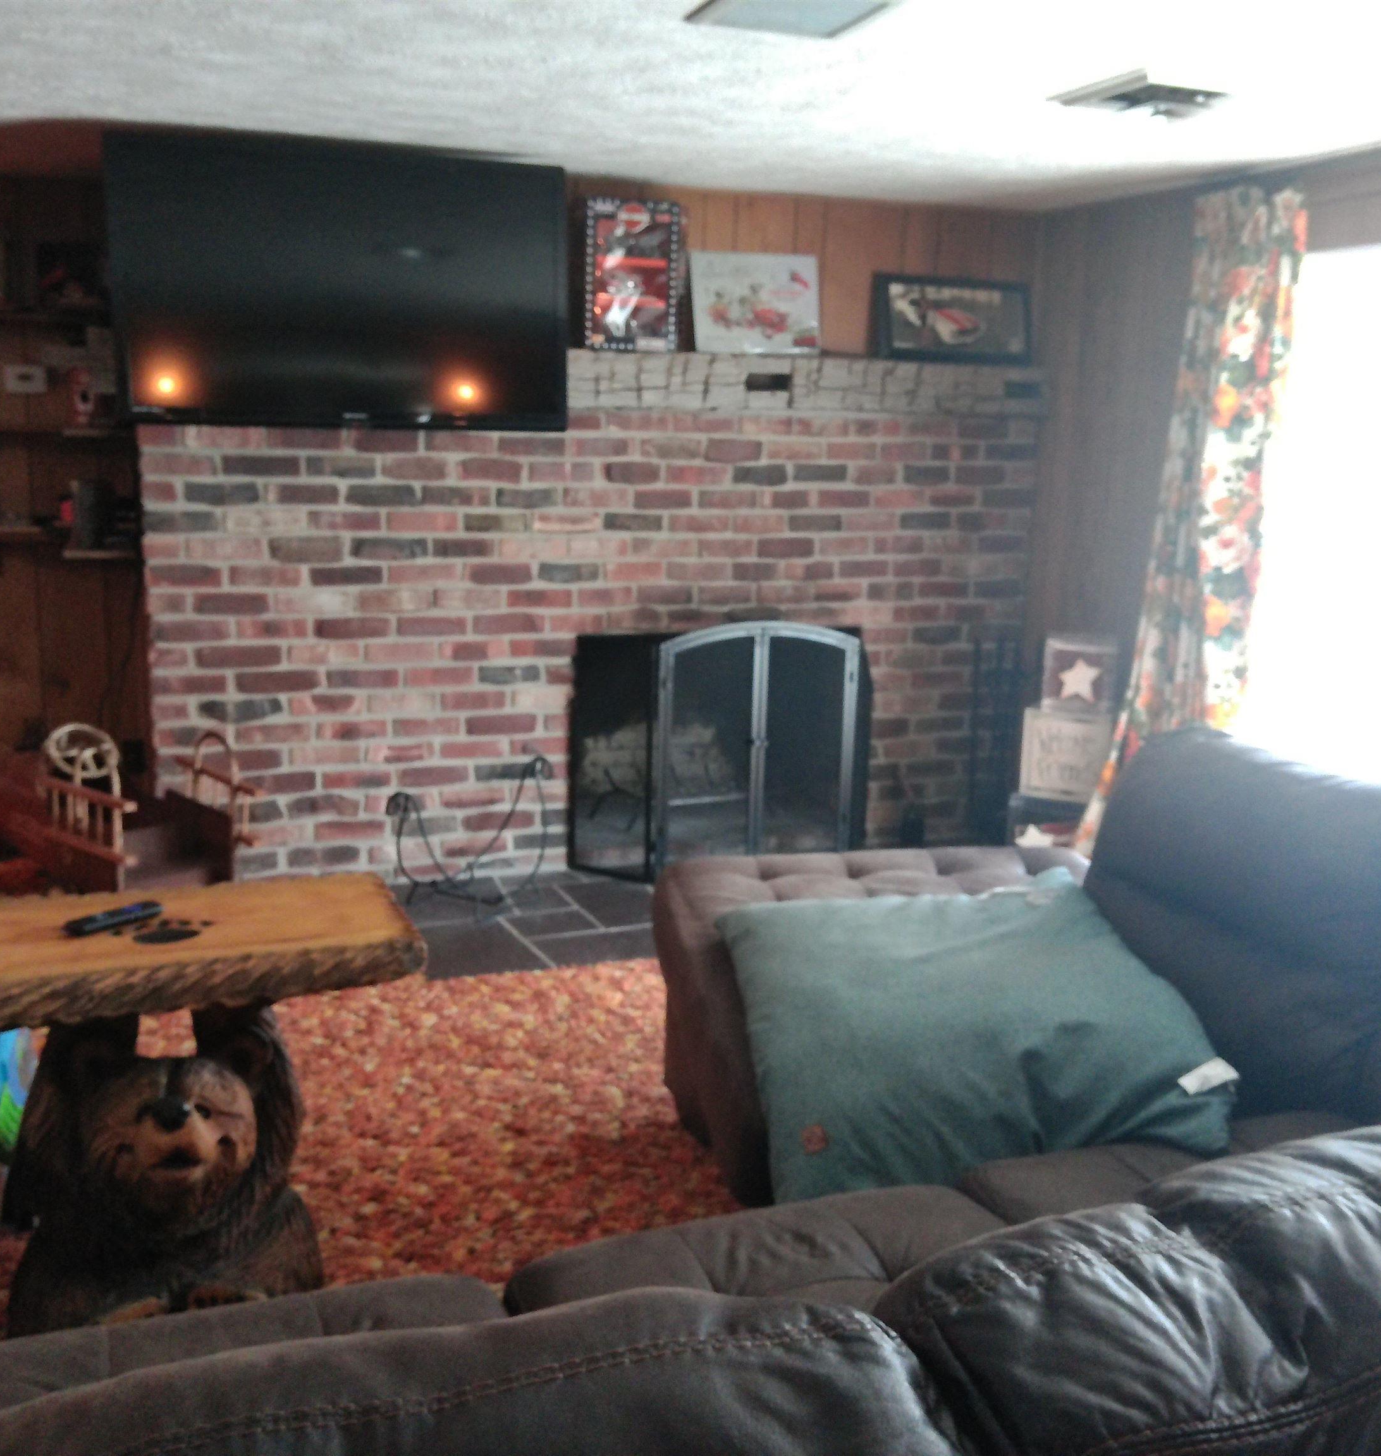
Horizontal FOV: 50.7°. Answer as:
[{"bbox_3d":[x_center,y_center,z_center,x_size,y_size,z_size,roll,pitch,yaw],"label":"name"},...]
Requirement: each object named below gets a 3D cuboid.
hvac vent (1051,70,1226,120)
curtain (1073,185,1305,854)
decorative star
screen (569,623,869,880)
[{"bbox_3d":[0.940,-1.270,2.959,0.301,0.033,0.284,-3,12,-19],"label":"hvac vent"},{"bbox_3d":[1.348,-0.446,4.053,0.167,1.974,0.613,-3,12,-19],"label":"curtain"},{"bbox_3d":[1.198,-0.147,4.482,0.153,0.145,0.022,10,14,37],"label":"decorative star"},{"bbox_3d":[0.157,0.047,4.539,1.031,0.786,0.262,-3,12,-19],"label":"screen"}]

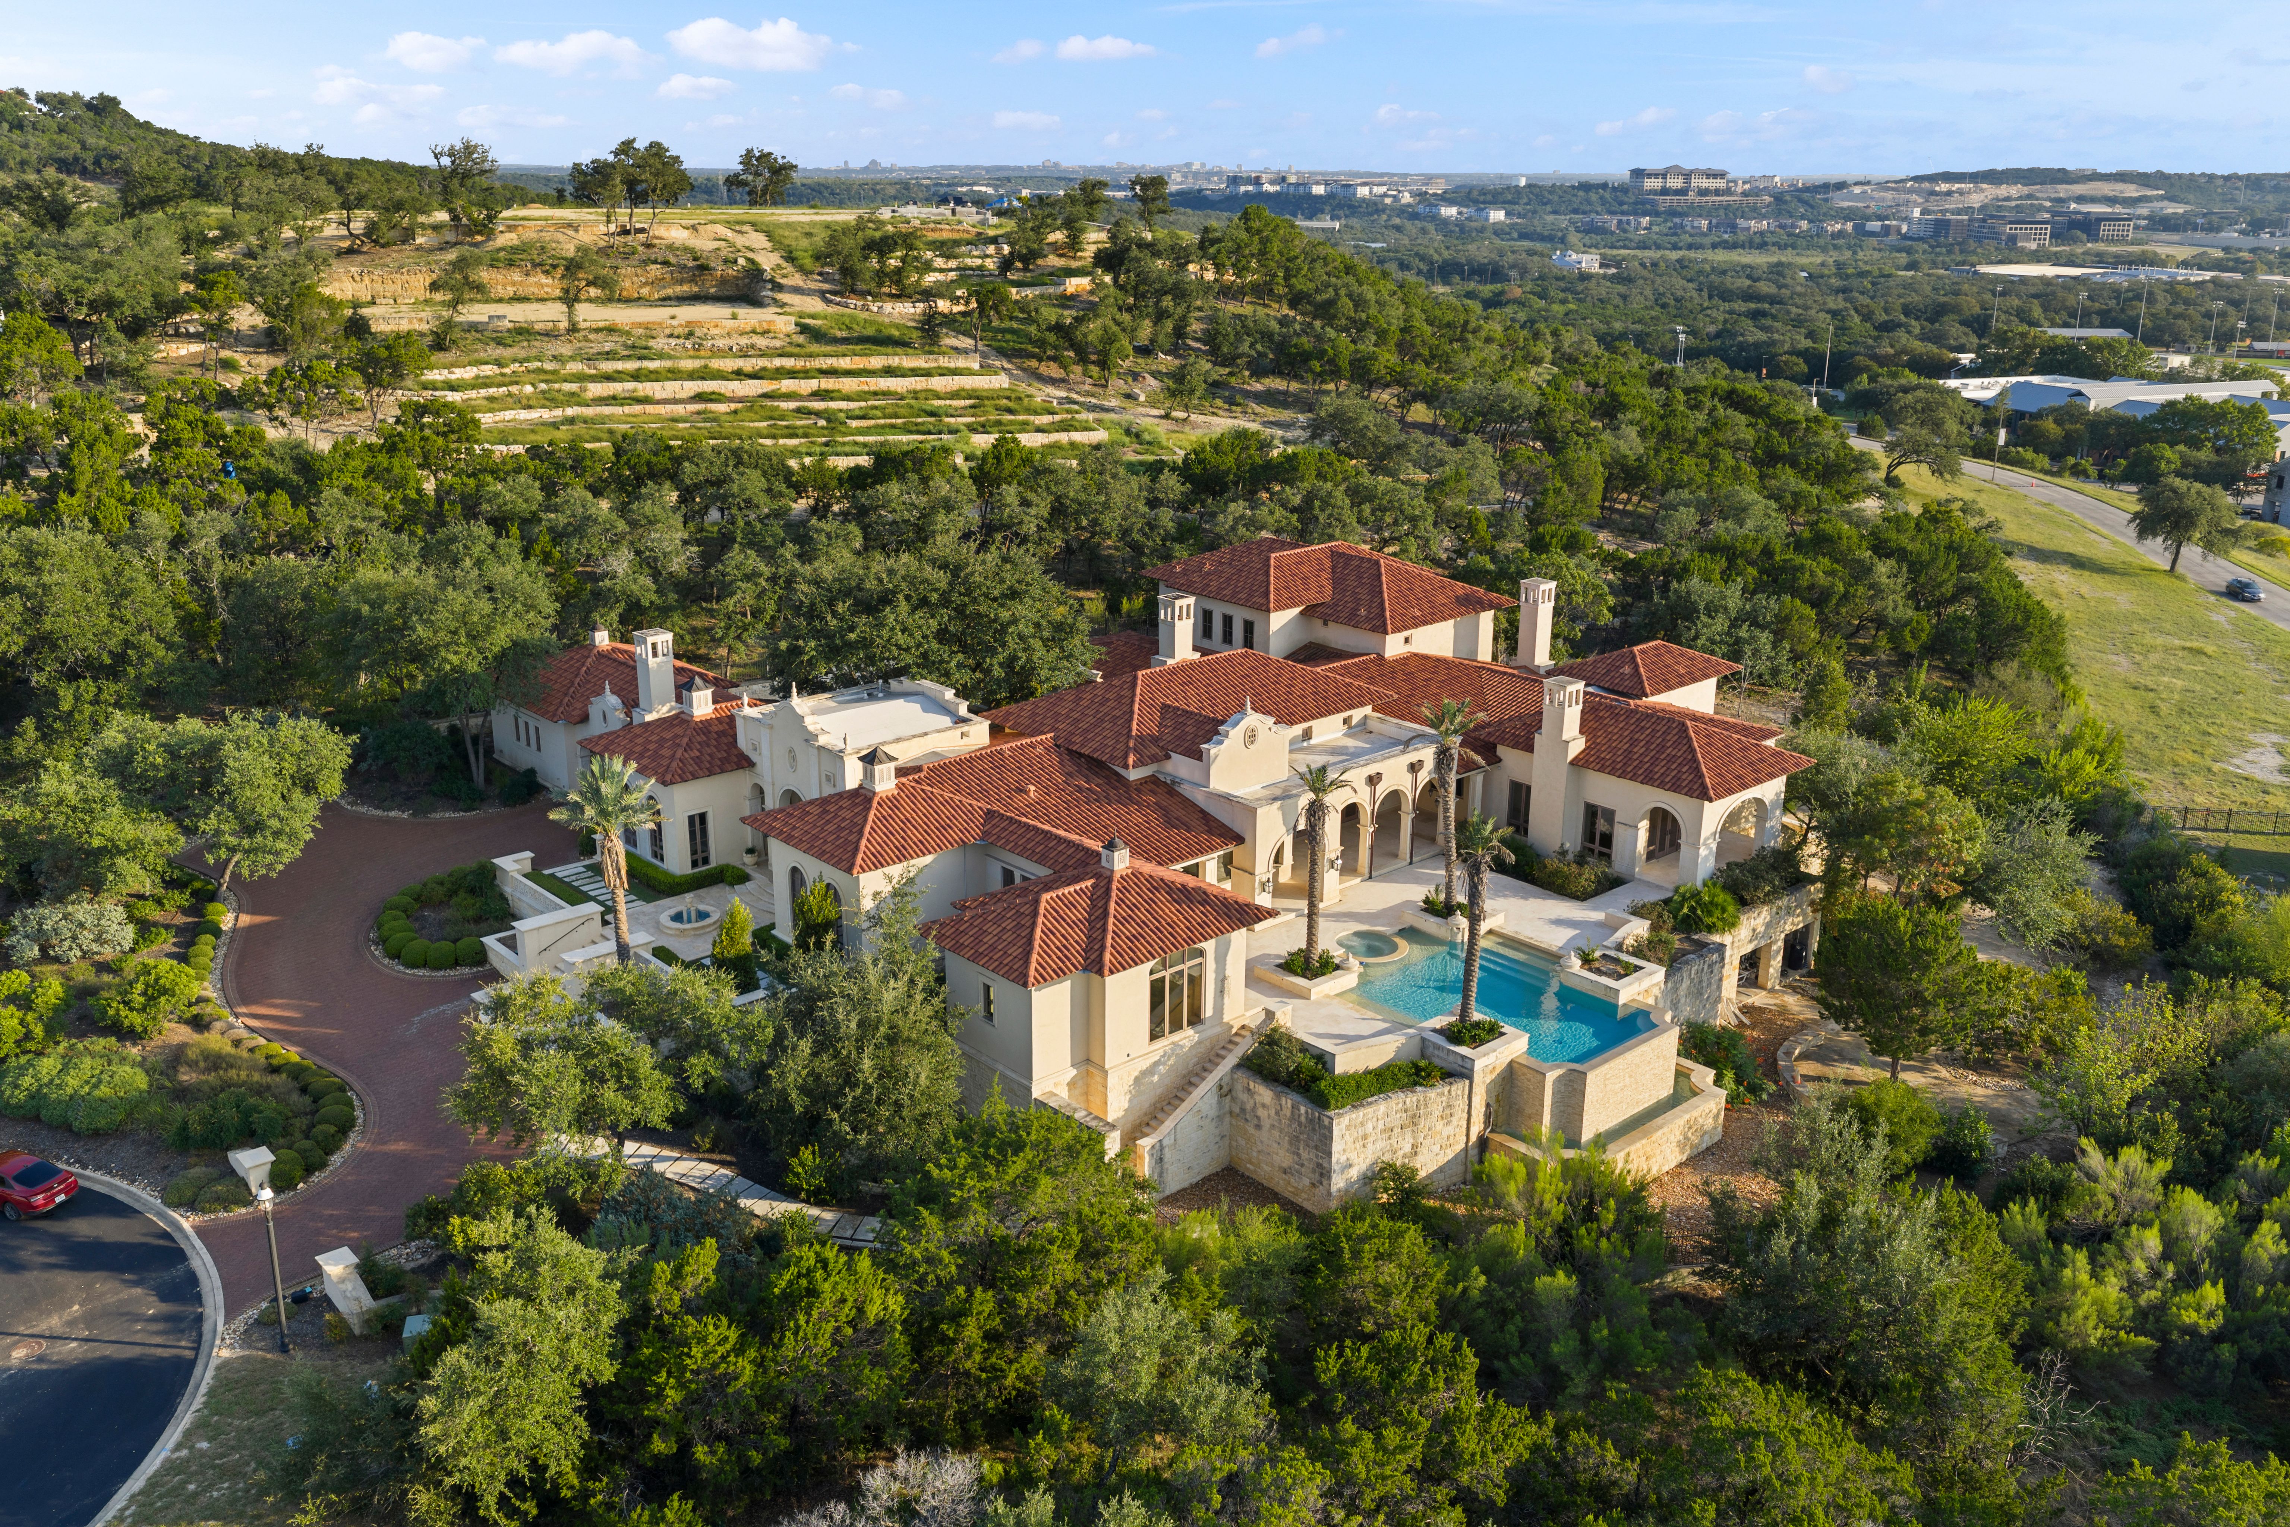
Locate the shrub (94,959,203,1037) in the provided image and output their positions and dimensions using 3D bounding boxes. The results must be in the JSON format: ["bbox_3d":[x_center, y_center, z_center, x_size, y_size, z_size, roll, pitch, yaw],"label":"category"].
[{"bbox_3d":[-37.430,8.870,66.980,3.700,2.600,3.700,0,18,0],"label":"shrub"}]

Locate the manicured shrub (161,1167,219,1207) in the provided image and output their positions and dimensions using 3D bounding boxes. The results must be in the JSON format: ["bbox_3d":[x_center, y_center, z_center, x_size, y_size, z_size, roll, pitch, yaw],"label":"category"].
[{"bbox_3d":[-31.290,13.970,58.550,1.900,1.000,1.900,0,18,0],"label":"manicured shrub"}]

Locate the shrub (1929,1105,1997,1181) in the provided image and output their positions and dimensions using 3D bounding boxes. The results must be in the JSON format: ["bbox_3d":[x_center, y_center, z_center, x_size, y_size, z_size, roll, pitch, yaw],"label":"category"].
[{"bbox_3d":[28.817,13.359,62.705,2.400,2.100,2.200,10,21,26],"label":"shrub"}]

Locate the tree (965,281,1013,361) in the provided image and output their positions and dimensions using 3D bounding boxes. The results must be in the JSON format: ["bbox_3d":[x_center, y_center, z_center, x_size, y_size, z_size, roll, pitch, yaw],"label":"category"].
[{"bbox_3d":[-15.731,-44.769,180.000,4.700,7.600,4.600,-1,19,-5],"label":"tree"}]

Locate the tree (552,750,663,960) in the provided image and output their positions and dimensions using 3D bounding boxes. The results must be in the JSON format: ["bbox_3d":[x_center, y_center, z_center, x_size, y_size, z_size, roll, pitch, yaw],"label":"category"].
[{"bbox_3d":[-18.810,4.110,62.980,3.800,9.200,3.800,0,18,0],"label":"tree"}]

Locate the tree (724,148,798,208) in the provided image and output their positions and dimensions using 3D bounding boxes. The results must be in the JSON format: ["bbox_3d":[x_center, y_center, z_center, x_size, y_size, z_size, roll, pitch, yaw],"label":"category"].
[{"bbox_3d":[-54.640,-83.400,253.730,10.480,8.110,10.480,0,18,0],"label":"tree"}]

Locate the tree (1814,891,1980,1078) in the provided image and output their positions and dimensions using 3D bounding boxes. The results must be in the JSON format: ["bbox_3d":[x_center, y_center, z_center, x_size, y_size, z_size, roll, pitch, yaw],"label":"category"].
[{"bbox_3d":[26.250,7.970,62.510,5.500,7.180,5.500,0,18,0],"label":"tree"}]

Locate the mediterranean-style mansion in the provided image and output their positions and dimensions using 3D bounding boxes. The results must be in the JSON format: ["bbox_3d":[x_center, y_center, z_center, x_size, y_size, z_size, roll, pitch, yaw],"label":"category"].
[{"bbox_3d":[2.284,-2.585,87.197,51.000,12.000,50.000,-15,24,-39],"label":"mediterranean-style mansion"}]

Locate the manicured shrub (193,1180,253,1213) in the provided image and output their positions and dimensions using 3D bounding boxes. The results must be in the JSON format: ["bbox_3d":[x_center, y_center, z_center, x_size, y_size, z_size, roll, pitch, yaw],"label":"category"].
[{"bbox_3d":[-27.667,12.952,53.481,1.700,0.800,1.400,-10,21,-29],"label":"manicured shrub"}]

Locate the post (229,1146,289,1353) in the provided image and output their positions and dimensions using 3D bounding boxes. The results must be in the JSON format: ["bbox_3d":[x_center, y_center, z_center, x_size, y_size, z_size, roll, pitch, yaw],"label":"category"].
[{"bbox_3d":[-23.086,13.294,46.984,0.500,5.100,0.500,-10,21,-28],"label":"post"}]

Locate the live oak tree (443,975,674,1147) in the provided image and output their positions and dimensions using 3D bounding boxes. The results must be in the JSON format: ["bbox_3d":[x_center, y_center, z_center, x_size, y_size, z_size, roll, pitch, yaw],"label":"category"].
[{"bbox_3d":[-18.710,9.900,57.290,7.070,6.130,7.070,0,18,0],"label":"live oak tree"}]

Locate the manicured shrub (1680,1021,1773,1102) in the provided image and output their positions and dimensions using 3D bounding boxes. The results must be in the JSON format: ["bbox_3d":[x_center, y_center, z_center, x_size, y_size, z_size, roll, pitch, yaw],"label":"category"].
[{"bbox_3d":[22.085,11.233,67.339,2.700,1.500,3.500,-15,24,-39],"label":"manicured shrub"}]

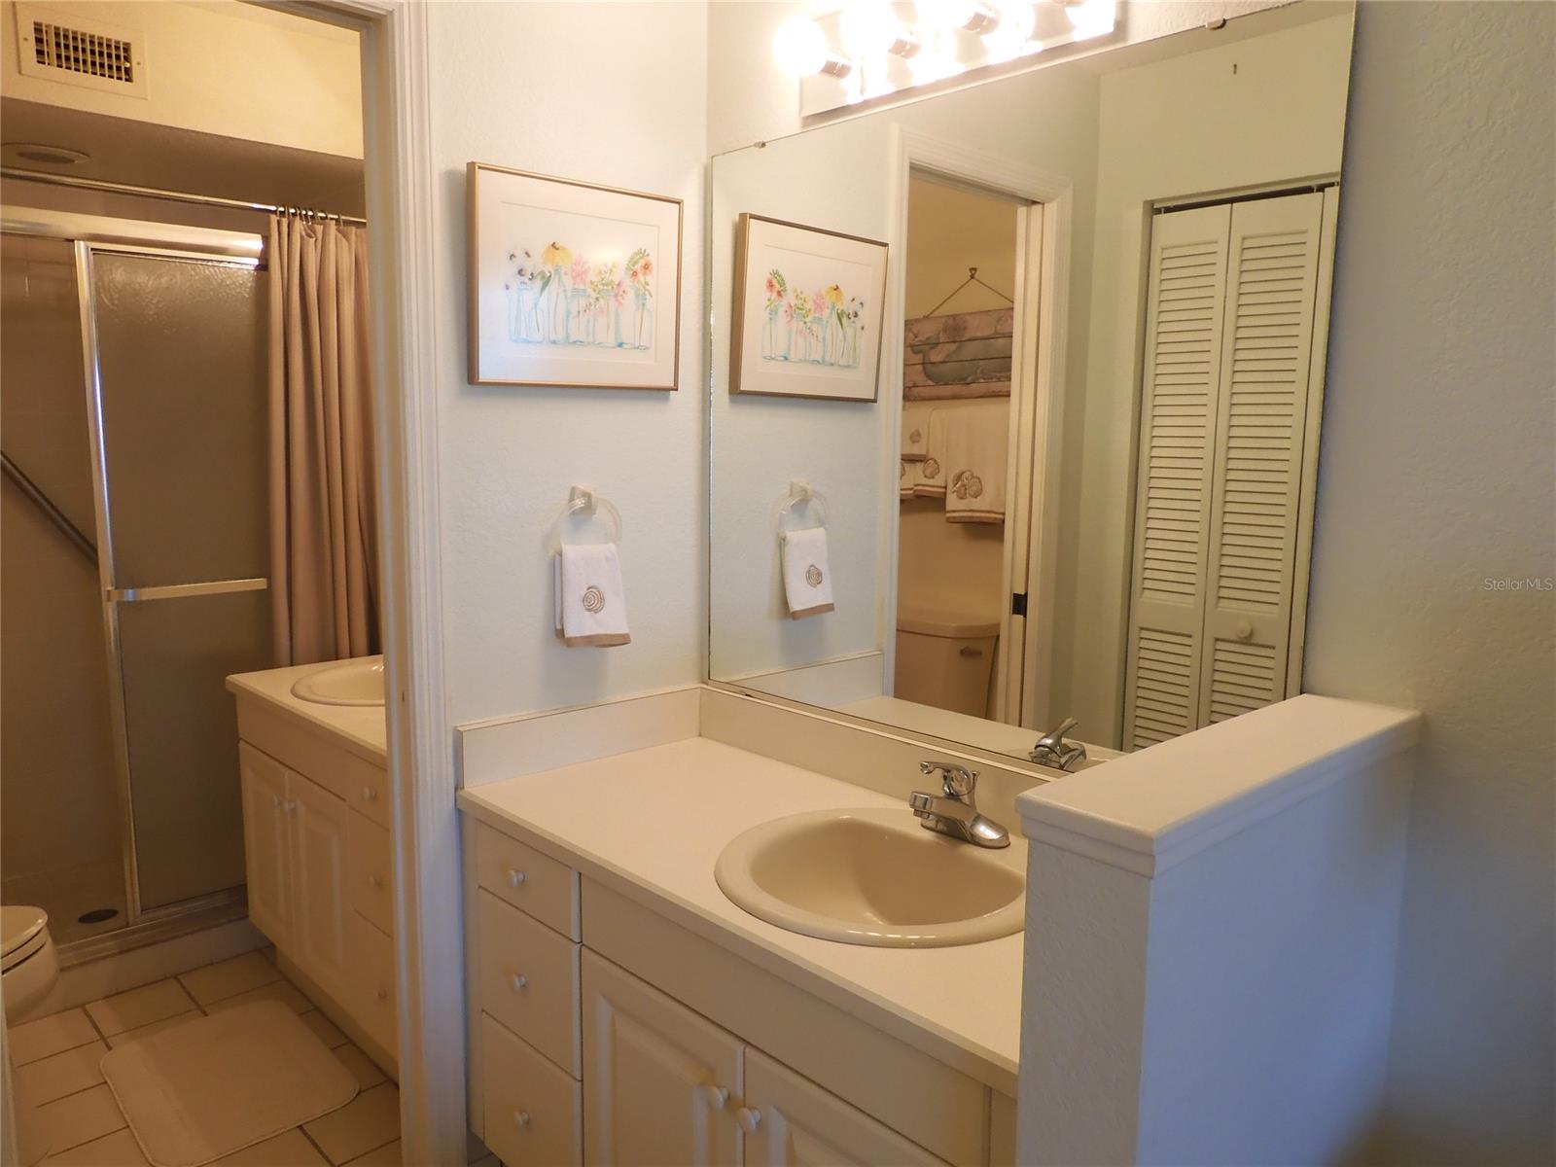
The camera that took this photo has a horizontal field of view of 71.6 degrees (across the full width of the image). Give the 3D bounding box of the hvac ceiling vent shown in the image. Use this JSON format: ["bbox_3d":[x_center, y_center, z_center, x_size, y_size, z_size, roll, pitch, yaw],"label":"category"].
[{"bbox_3d":[-1.605,-1.231,2.495,0.256,0.157,0.021,-6,10,-43],"label":"hvac ceiling vent"}]

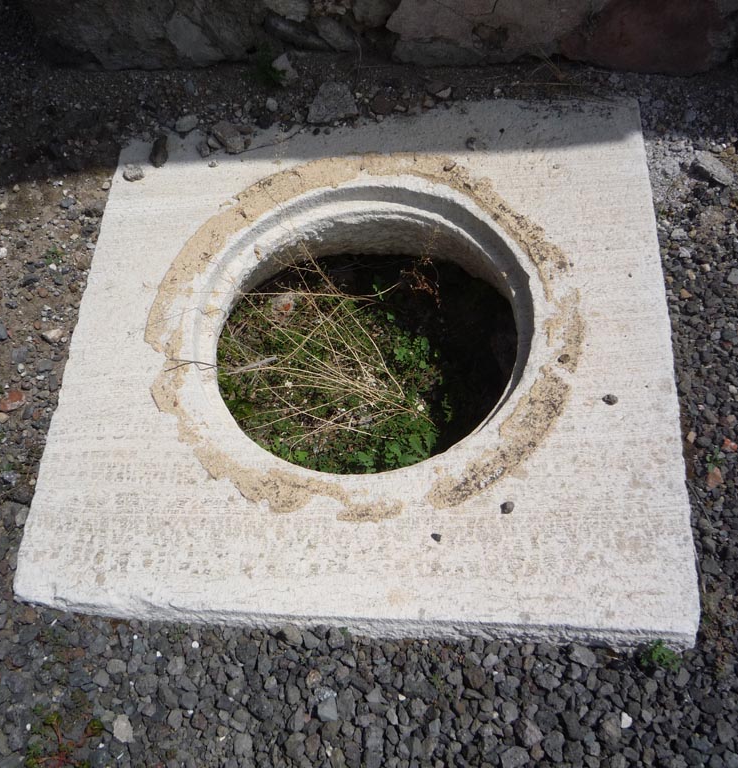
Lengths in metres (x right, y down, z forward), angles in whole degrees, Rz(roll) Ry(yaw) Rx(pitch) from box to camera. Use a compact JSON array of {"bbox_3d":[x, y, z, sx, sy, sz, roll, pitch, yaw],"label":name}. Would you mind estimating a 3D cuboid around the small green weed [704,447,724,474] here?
[{"bbox_3d":[0.598,0.132,1.538,0.025,0.025,0.047,-12,60,0],"label":"small green weed"}]

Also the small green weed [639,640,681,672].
[{"bbox_3d":[0.460,0.428,1.401,0.064,0.040,0.044,-12,60,0],"label":"small green weed"}]

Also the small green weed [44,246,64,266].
[{"bbox_3d":[-0.670,-0.273,1.890,0.040,0.022,0.049,-12,60,0],"label":"small green weed"}]

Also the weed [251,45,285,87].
[{"bbox_3d":[-0.227,-0.730,2.034,0.070,0.070,0.101,-12,60,0],"label":"weed"}]

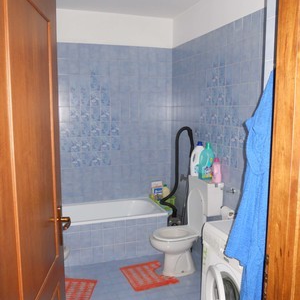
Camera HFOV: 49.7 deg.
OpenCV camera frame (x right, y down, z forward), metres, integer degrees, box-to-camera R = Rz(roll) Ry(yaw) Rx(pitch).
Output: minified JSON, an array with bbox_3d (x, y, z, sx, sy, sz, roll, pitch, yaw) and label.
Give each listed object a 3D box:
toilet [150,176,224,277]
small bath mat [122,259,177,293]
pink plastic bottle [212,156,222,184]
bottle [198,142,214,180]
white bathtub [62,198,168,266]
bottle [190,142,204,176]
[{"bbox_3d":[0.312,0.742,3.127,0.652,0.898,0.390,-2,8,-19],"label":"toilet"},{"bbox_3d":[-0.015,1.190,3.105,0.425,0.015,0.435,-3,8,-23],"label":"small bath mat"},{"bbox_3d":[0.621,0.183,3.033,0.088,0.240,0.062,1,8,8],"label":"pink plastic bottle"},{"bbox_3d":[0.547,0.107,3.133,0.148,0.360,0.090,1,7,5],"label":"bottle"},{"bbox_3d":[-0.677,0.908,3.596,1.600,0.445,0.692,-2,8,-19],"label":"white bathtub"},{"bbox_3d":[0.488,0.092,3.263,0.155,0.360,0.095,2,8,11],"label":"bottle"}]

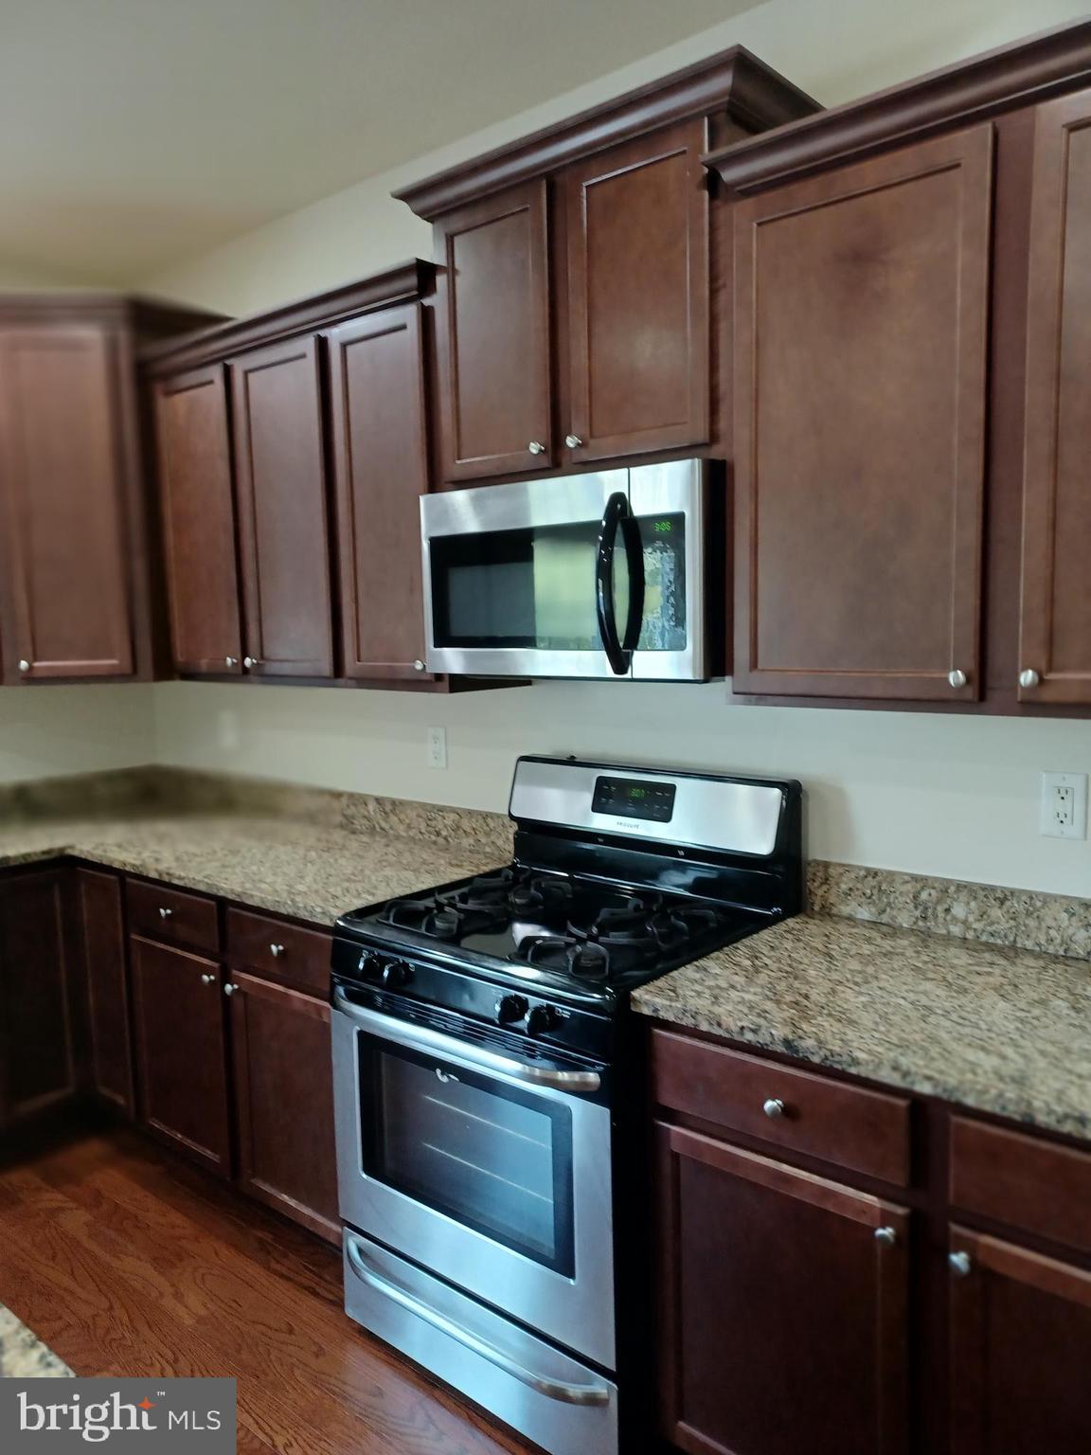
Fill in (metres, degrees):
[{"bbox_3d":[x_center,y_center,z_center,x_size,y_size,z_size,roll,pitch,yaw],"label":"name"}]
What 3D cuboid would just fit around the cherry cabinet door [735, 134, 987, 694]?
[{"bbox_3d":[0.515,-0.483,1.761,0.441,0.861,0.021,4,8,41],"label":"cherry cabinet door"}]

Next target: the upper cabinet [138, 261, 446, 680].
[{"bbox_3d":[-0.611,-0.602,2.906,1.229,0.960,0.370,4,8,40],"label":"upper cabinet"}]

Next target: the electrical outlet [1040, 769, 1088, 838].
[{"bbox_3d":[0.942,0.142,1.907,0.076,0.117,0.008,4,8,40],"label":"electrical outlet"}]

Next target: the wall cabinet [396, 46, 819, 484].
[{"bbox_3d":[0.123,-0.856,2.234,0.883,0.661,0.380,4,8,40],"label":"wall cabinet"}]

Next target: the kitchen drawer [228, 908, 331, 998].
[{"bbox_3d":[-0.458,0.502,2.677,0.434,0.136,0.517,4,8,40],"label":"kitchen drawer"}]

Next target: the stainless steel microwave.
[{"bbox_3d":[0.126,-0.316,2.282,0.740,0.408,0.410,4,8,40],"label":"stainless steel microwave"}]

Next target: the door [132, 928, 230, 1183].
[{"bbox_3d":[-0.987,0.878,2.856,0.450,0.573,0.021,4,8,41],"label":"door"}]

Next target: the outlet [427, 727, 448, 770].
[{"bbox_3d":[-0.304,0.059,2.968,0.073,0.117,0.008,4,8,40],"label":"outlet"}]

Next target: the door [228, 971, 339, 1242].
[{"bbox_3d":[-0.599,0.904,2.522,0.463,0.573,0.021,4,8,41],"label":"door"}]

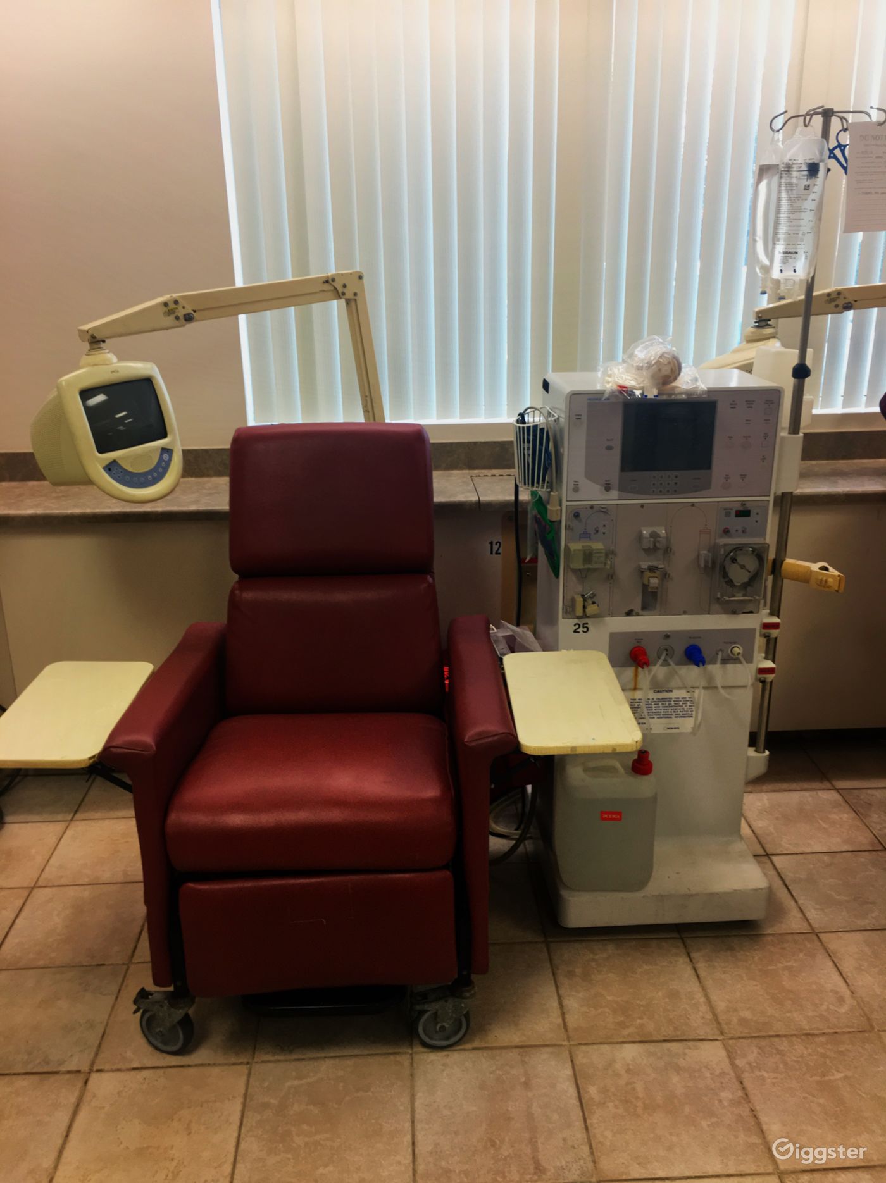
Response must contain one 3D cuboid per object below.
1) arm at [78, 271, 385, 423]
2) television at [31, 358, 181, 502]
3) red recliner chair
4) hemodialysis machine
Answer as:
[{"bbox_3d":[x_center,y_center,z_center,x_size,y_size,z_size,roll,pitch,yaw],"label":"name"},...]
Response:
[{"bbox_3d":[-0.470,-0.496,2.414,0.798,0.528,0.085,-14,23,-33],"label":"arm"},{"bbox_3d":[-0.763,-0.346,2.214,0.265,0.310,0.250,1,19,44],"label":"television"},{"bbox_3d":[-0.266,0.272,2.358,0.790,1.200,0.910,-1,19,0],"label":"red recliner chair"},{"bbox_3d":[0.527,0.129,2.553,0.519,1.315,0.610,-2,19,-3],"label":"hemodialysis machine"}]

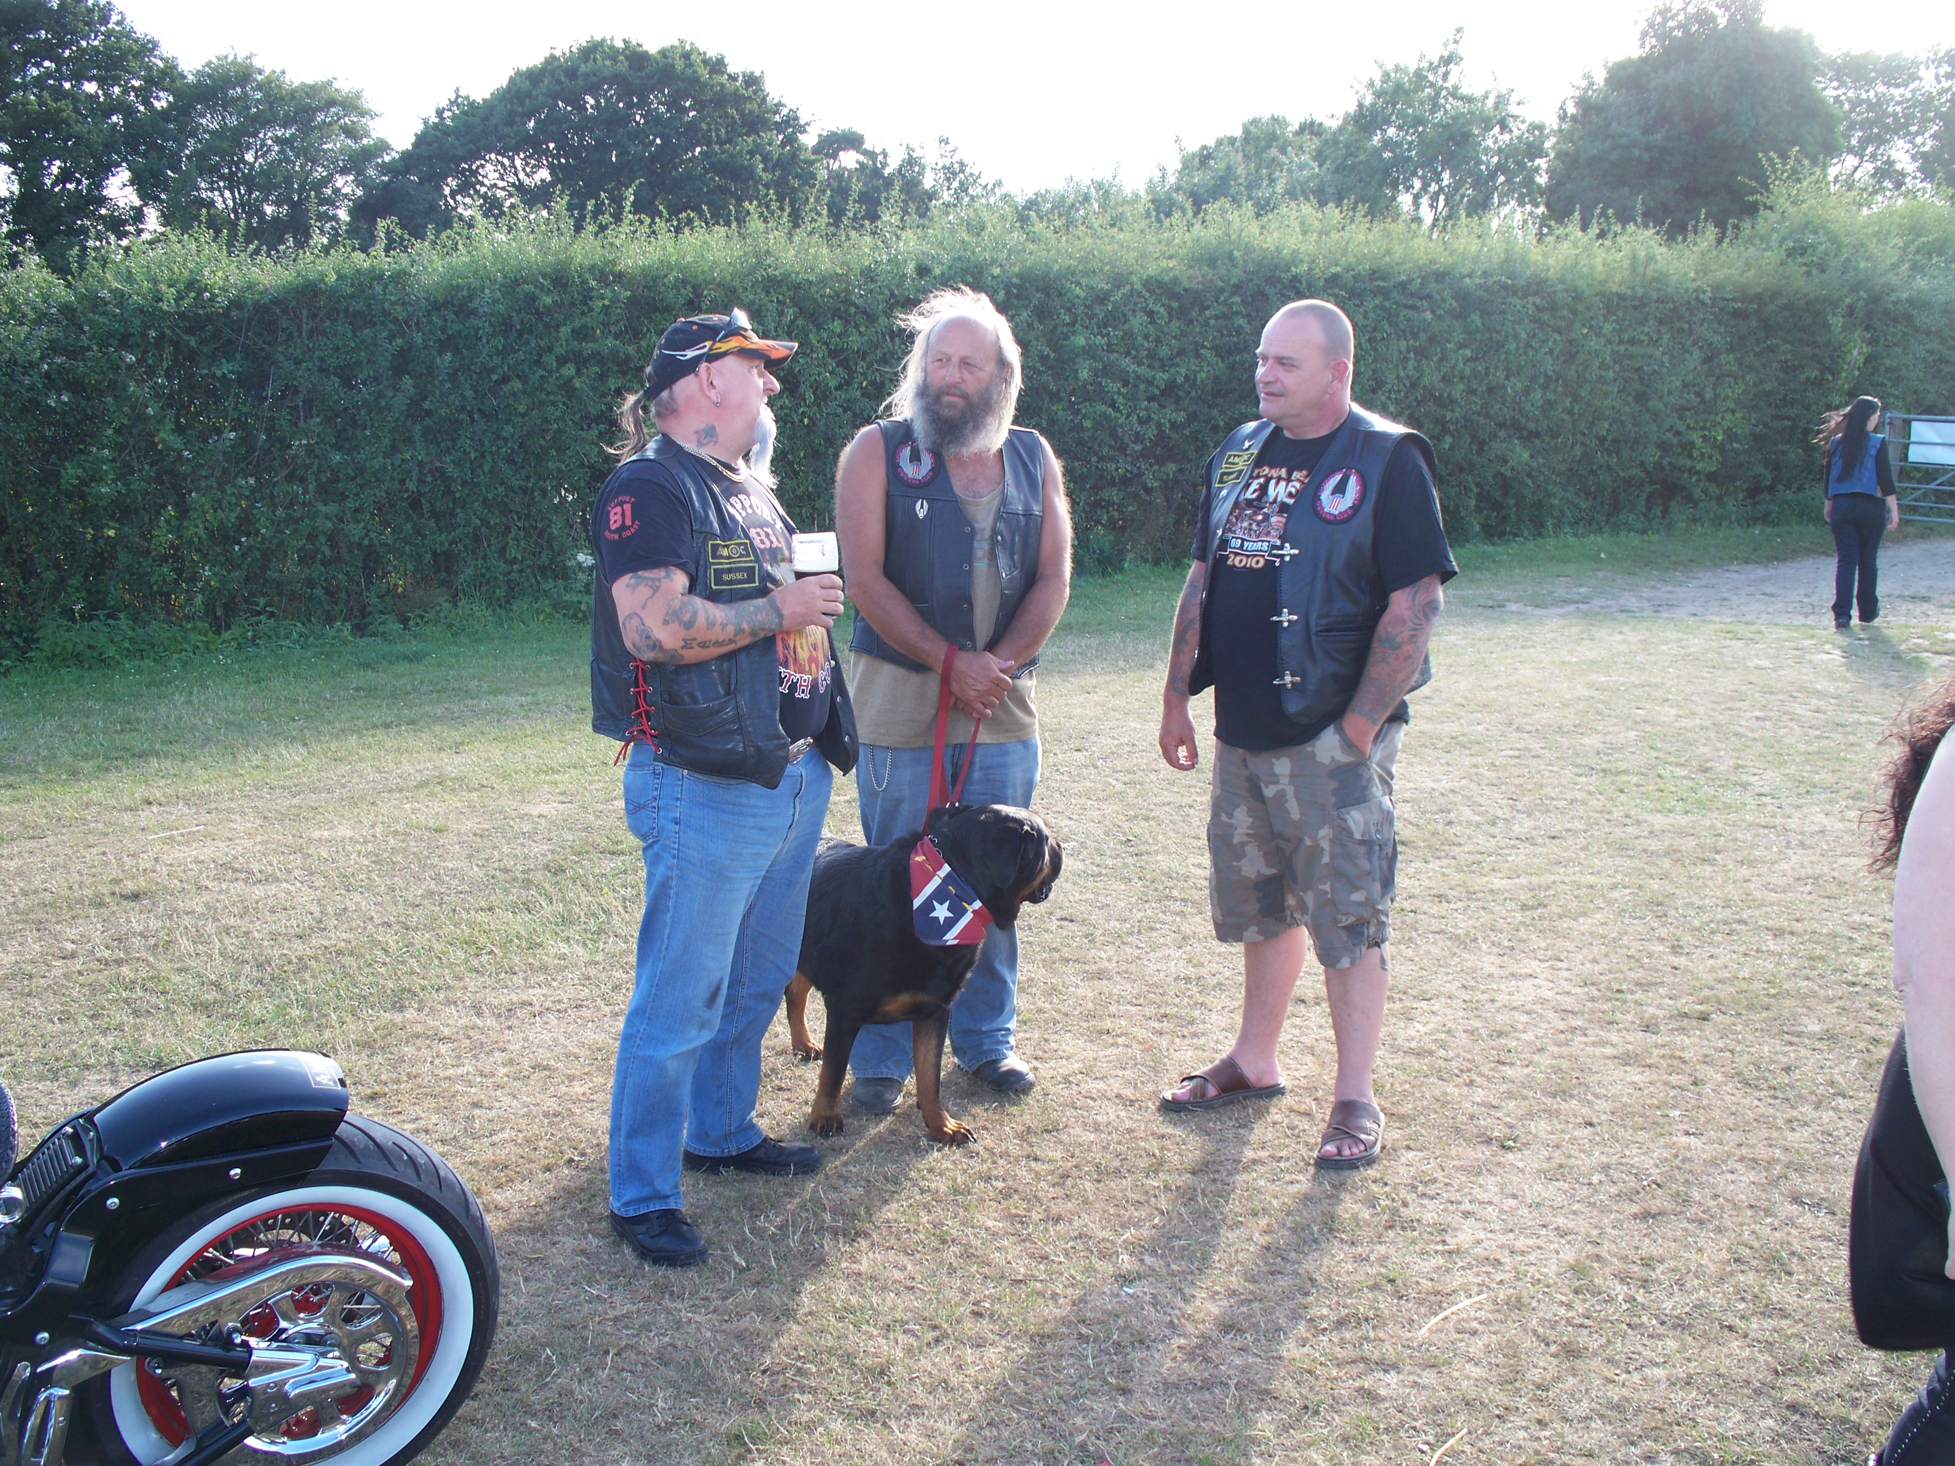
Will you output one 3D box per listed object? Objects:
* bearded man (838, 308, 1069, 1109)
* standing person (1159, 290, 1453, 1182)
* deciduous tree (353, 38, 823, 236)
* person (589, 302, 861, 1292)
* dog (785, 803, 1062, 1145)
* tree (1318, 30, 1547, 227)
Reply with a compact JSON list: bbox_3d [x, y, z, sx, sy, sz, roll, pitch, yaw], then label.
[{"bbox_3d":[-0.054,-0.081,4.622,0.570,1.820,0.380,-3,9,-17],"label":"bearded man"},{"bbox_3d":[0.700,-0.022,4.365,0.660,1.780,0.460,8,12,43],"label":"standing person"},{"bbox_3d":[-9.030,-10.819,47.232,11.100,10.137,10.500,0,9,0],"label":"deciduous tree"},{"bbox_3d":[-0.485,0.070,3.898,0.500,1.740,0.580,4,10,26],"label":"person"},{"bbox_3d":[-0.249,0.484,4.565,0.410,0.720,0.980,-7,11,-37],"label":"dog"},{"bbox_3d":[8.820,-8.936,39.333,4.700,8.807,4.500,0,9,0],"label":"tree"}]

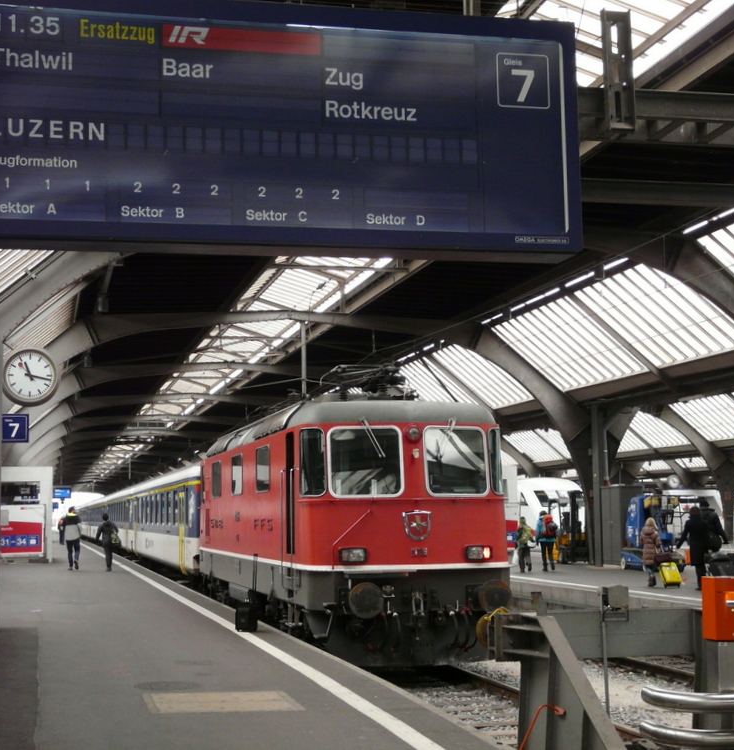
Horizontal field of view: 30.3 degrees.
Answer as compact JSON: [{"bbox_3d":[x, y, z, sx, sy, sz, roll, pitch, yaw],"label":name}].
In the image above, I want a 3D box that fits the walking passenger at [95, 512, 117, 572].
[{"bbox_3d":[-7.502,4.842,39.255,0.580,1.668,0.450,1,-6,-14],"label":"walking passenger"}]

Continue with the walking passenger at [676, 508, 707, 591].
[{"bbox_3d":[6.471,3.448,26.995,0.580,1.646,0.420,1,-6,-14],"label":"walking passenger"}]

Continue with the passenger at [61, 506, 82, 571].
[{"bbox_3d":[-8.761,4.863,40.393,0.540,1.882,0.500,1,-6,-14],"label":"passenger"}]

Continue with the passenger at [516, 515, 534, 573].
[{"bbox_3d":[4.115,4.449,35.588,0.500,1.448,0.450,1,-6,-14],"label":"passenger"}]

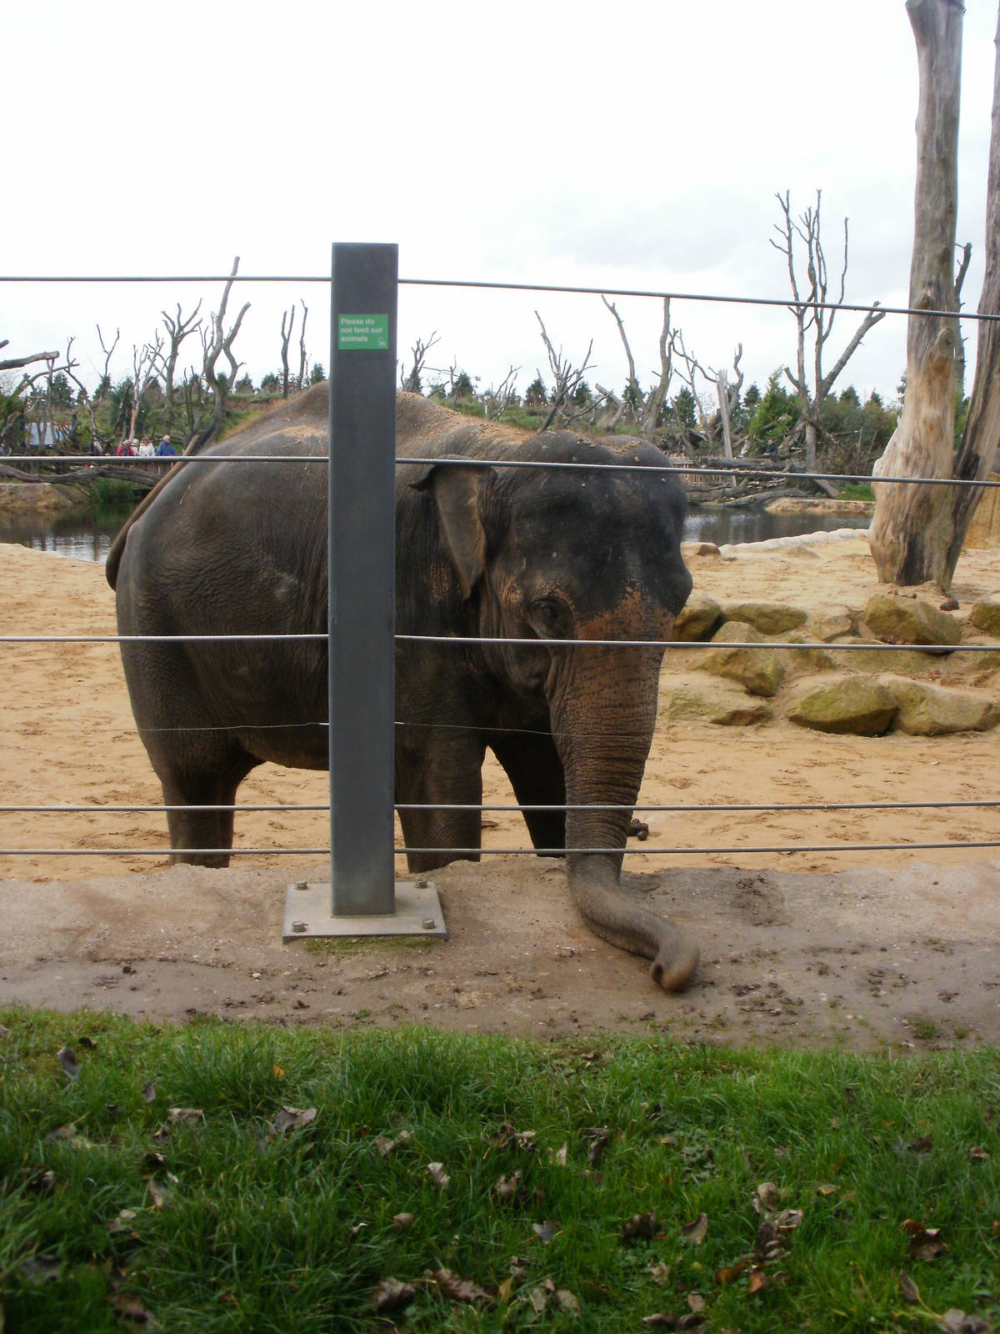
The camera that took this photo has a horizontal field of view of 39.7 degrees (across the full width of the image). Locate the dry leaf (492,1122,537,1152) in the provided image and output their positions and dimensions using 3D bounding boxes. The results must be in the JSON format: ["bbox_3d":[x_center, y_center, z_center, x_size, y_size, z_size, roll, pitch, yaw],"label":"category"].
[{"bbox_3d":[0.032,1.024,3.026,0.100,0.035,0.075,1,9,0],"label":"dry leaf"}]

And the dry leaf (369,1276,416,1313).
[{"bbox_3d":[-0.191,1.121,2.479,0.085,0.035,0.058,-2,10,-15],"label":"dry leaf"}]

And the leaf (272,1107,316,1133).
[{"bbox_3d":[-0.460,1.016,3.114,0.093,0.033,0.062,0,9,-8],"label":"leaf"}]

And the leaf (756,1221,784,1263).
[{"bbox_3d":[0.513,1.091,2.636,0.055,0.035,0.100,1,9,0],"label":"leaf"}]

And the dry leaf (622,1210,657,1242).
[{"bbox_3d":[0.271,1.081,2.682,0.072,0.035,0.060,1,9,0],"label":"dry leaf"}]

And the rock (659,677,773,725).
[{"bbox_3d":[1.676,0.262,10.724,0.790,0.278,0.600,1,9,0],"label":"rock"}]

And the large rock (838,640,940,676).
[{"bbox_3d":[3.311,-0.075,11.800,0.870,0.280,0.550,1,9,0],"label":"large rock"}]

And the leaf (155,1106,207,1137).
[{"bbox_3d":[-0.692,0.986,3.004,0.099,0.035,0.078,1,9,0],"label":"leaf"}]

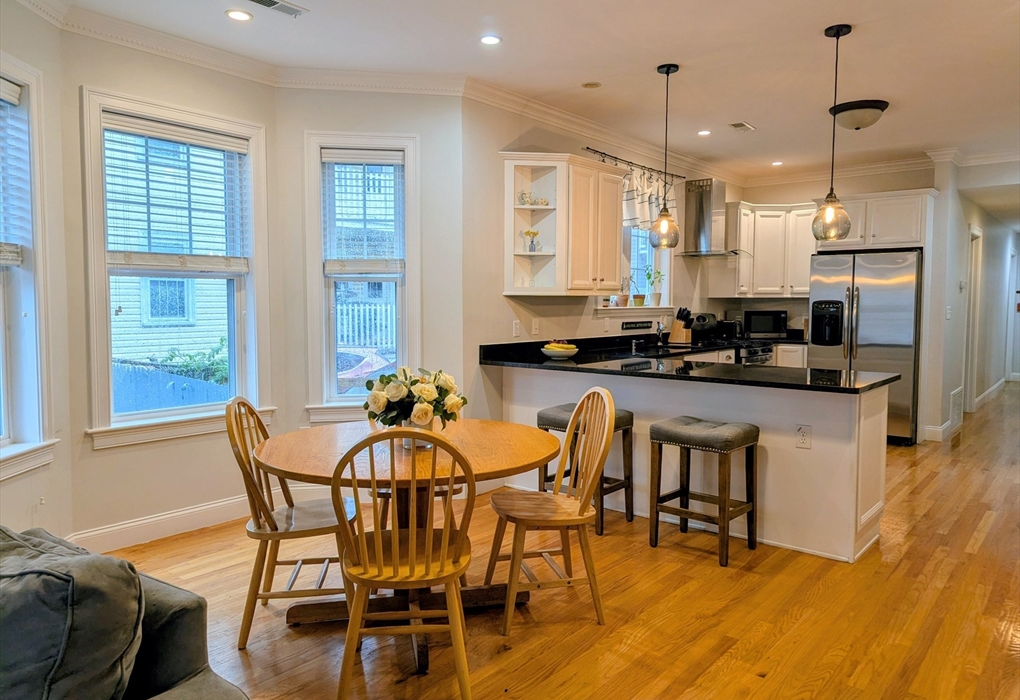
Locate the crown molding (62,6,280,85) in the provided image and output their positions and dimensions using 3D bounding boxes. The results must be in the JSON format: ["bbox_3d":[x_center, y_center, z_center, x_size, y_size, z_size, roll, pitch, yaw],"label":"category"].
[{"bbox_3d":[-1.766,-1.629,3.843,0.075,0.105,1.170,3,5,40],"label":"crown molding"}]

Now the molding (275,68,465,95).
[{"bbox_3d":[-0.854,-1.659,4.369,1.134,0.105,0.075,0,4,-9],"label":"molding"}]

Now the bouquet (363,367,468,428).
[{"bbox_3d":[-0.372,0.184,2.746,0.390,0.235,0.350,0,4,-8],"label":"bouquet"}]

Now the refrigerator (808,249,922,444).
[{"bbox_3d":[3.524,-0.037,6.971,0.915,1.776,0.780,3,5,40],"label":"refrigerator"}]

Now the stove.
[{"bbox_3d":[2.149,0.389,7.088,0.680,0.925,0.760,3,5,40],"label":"stove"}]

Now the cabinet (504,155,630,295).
[{"bbox_3d":[0.426,-0.893,5.235,0.350,0.985,1.090,3,5,40],"label":"cabinet"}]

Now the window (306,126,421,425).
[{"bbox_3d":[-0.949,-0.461,4.583,0.740,1.850,0.120,0,4,-8],"label":"window"}]

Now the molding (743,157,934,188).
[{"bbox_3d":[3.413,-1.859,7.529,1.890,0.105,0.090,3,5,40],"label":"molding"}]

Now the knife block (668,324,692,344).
[{"bbox_3d":[1.610,-0.169,6.672,0.175,0.230,0.110,3,5,40],"label":"knife block"}]

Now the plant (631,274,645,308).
[{"bbox_3d":[1.176,-0.546,6.385,0.120,0.290,0.125,3,5,40],"label":"plant"}]

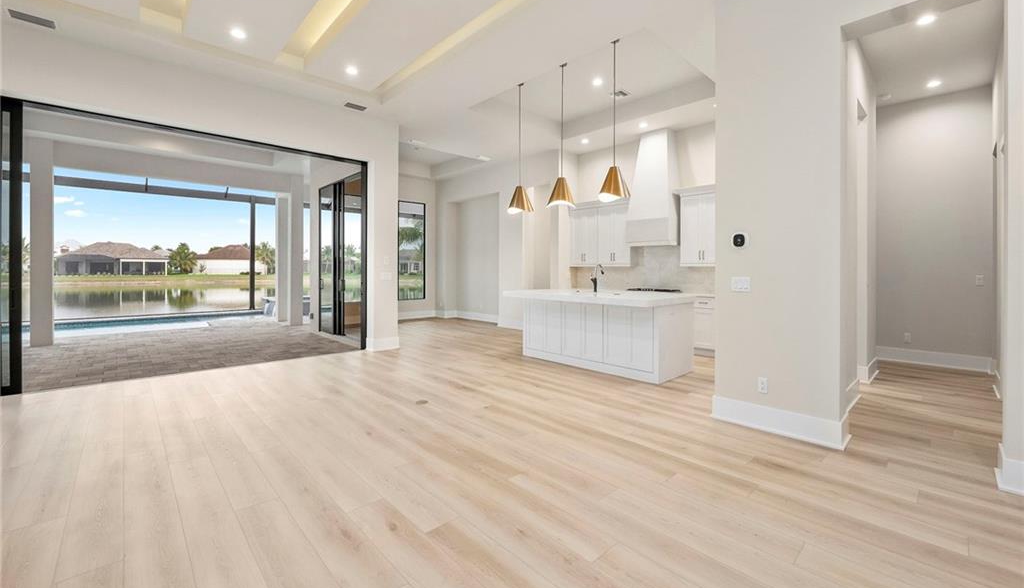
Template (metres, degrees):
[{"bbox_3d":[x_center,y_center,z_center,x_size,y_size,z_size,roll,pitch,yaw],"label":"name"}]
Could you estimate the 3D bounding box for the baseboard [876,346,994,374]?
[{"bbox_3d":[5.561,0.865,5.287,0.025,0.187,1.046,-2,3,-43],"label":"baseboard"}]

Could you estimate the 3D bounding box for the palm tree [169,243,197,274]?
[{"bbox_3d":[-57.674,-6.286,70.000,4.923,5.539,4.923,-2,3,-39],"label":"palm tree"}]

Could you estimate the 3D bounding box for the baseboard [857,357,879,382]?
[{"bbox_3d":[4.299,0.896,4.803,0.800,0.185,0.110,-2,3,-43],"label":"baseboard"}]

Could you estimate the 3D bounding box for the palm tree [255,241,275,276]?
[{"bbox_3d":[-43.168,-6.242,70.000,4.572,5.978,4.572,-1,3,-32],"label":"palm tree"}]

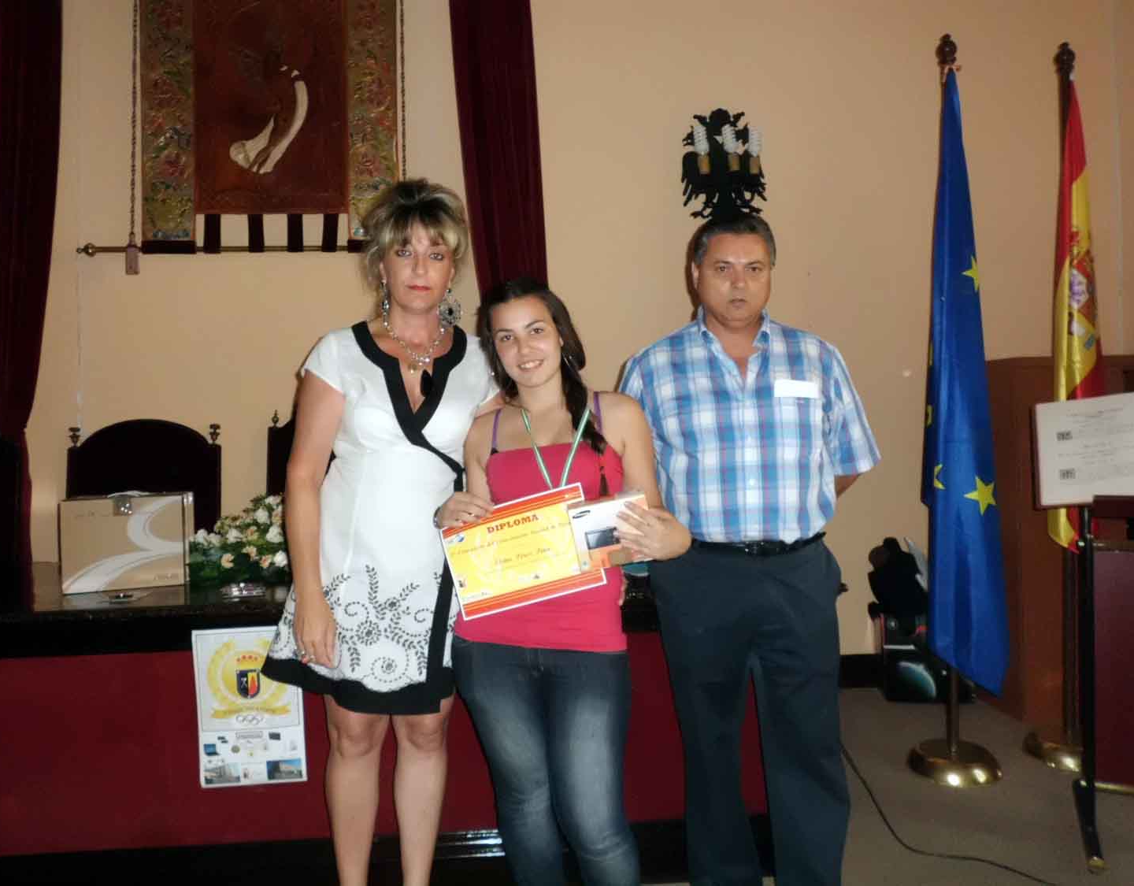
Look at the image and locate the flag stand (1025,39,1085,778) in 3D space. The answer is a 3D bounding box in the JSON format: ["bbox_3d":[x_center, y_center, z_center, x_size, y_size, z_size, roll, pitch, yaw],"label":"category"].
[{"bbox_3d":[1.805,-0.151,3.199,0.340,2.574,0.340,-1,1,-4],"label":"flag stand"}]

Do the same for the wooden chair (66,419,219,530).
[{"bbox_3d":[-1.651,0.556,3.249,0.620,1.284,0.620,-1,1,-4],"label":"wooden chair"}]

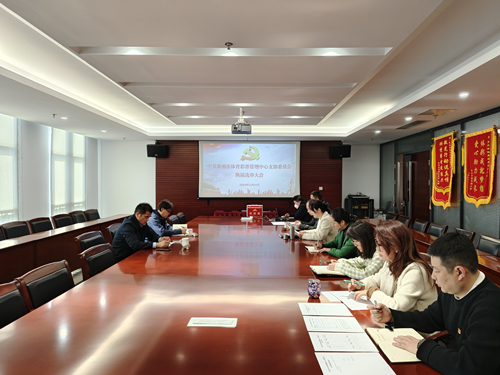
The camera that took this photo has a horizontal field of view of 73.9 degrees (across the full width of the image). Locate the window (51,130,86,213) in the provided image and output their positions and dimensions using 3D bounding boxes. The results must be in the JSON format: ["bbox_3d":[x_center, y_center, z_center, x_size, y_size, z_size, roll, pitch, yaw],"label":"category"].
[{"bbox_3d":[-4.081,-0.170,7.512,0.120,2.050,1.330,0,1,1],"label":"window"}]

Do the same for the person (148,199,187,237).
[{"bbox_3d":[-1.281,0.807,4.994,0.710,1.260,0.500,0,1,1],"label":"person"}]

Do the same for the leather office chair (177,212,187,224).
[{"bbox_3d":[-1.036,0.965,6.280,0.580,0.960,0.500,0,1,1],"label":"leather office chair"}]

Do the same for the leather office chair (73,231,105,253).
[{"bbox_3d":[-1.538,1.004,3.740,0.580,0.960,0.500,0,1,1],"label":"leather office chair"}]

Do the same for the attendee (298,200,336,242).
[{"bbox_3d":[0.998,0.824,4.473,0.690,1.260,0.480,0,1,1],"label":"attendee"}]

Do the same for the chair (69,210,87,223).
[{"bbox_3d":[-3.104,0.963,6.420,0.580,0.960,0.500,0,1,1],"label":"chair"}]

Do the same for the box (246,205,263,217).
[{"bbox_3d":[0.117,0.533,7.450,0.350,0.270,0.240,0,1,1],"label":"box"}]

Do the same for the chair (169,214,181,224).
[{"bbox_3d":[-1.045,0.974,5.720,0.580,0.960,0.500,0,1,1],"label":"chair"}]

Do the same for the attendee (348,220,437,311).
[{"bbox_3d":[0.955,0.863,2.154,0.690,1.260,0.480,0,1,1],"label":"attendee"}]

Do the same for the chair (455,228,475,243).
[{"bbox_3d":[2.368,0.998,4.100,0.580,0.960,0.500,0,1,4],"label":"chair"}]

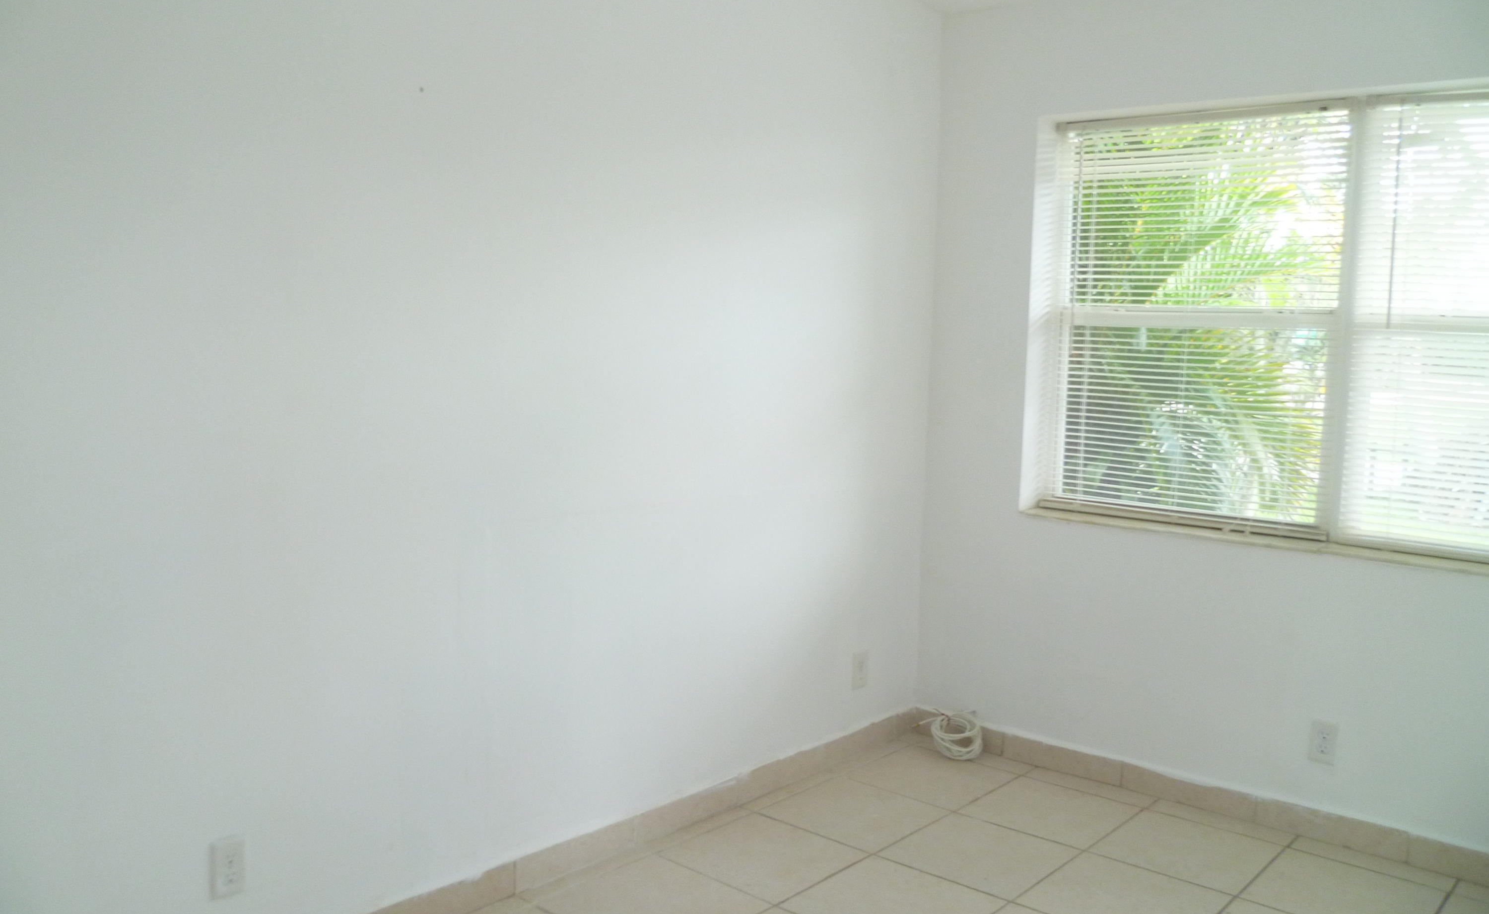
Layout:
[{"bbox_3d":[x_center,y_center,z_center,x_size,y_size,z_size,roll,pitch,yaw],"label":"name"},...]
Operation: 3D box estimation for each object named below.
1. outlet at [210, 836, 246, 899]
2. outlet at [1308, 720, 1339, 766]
[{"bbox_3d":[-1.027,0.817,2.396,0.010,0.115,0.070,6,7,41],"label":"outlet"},{"bbox_3d":[1.607,0.792,3.343,0.070,0.115,0.010,6,7,41],"label":"outlet"}]

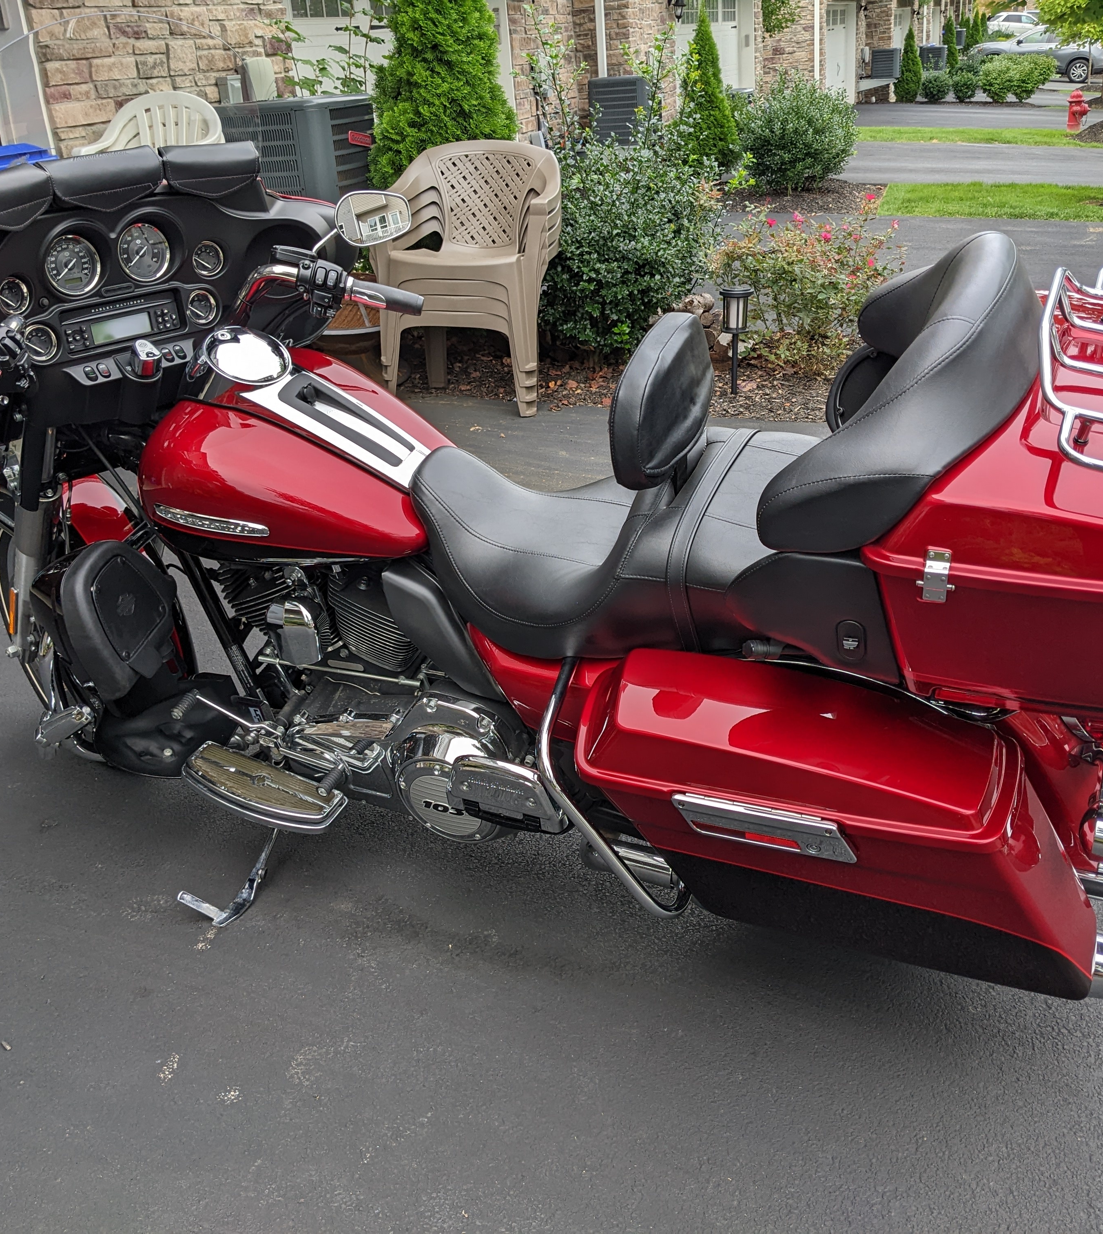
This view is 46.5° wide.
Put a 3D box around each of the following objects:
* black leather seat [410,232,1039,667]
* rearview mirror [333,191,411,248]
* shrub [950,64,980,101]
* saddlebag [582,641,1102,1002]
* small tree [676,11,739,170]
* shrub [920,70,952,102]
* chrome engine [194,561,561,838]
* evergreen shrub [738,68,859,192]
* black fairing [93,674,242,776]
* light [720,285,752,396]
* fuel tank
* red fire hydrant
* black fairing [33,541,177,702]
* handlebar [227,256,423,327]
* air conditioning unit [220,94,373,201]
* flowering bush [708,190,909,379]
[{"bbox_3d":[0.201,-0.276,1.872,0.910,0.615,0.550,10,41,21],"label":"black leather seat"},{"bbox_3d":[-0.327,-0.725,2.340,0.142,0.100,0.045,-14,23,-22],"label":"rearview mirror"},{"bbox_3d":[11.707,-15.070,36.300,0.840,0.900,0.840,-5,22,0],"label":"shrub"},{"bbox_3d":[0.416,0.278,1.825,0.700,0.360,0.255,10,41,21],"label":"saddlebag"},{"bbox_3d":[1.972,-6.693,16.200,0.830,1.950,0.830,-5,22,0],"label":"small tree"},{"bbox_3d":[9.284,-12.824,31.000,0.800,0.800,0.800,-5,22,0],"label":"shrub"},{"bbox_3d":[-0.291,0.103,2.400,0.600,0.460,0.420,8,34,21],"label":"chrome engine"},{"bbox_3d":[2.219,-4.392,11.600,1.100,1.020,1.100,-5,22,0],"label":"evergreen shrub"},{"bbox_3d":[-0.733,0.205,2.450,0.240,0.170,0.190,8,34,21],"label":"black fairing"},{"bbox_3d":[0.721,-1.079,5.000,0.130,0.390,0.130,-5,22,0],"label":"light"},{"bbox_3d":[-0.385,-0.275,2.183,0.550,0.315,0.370,10,41,21],"label":"fuel tank"},{"bbox_3d":[9.662,-9.262,23.500,0.400,0.750,0.380,4,24,21],"label":"red fire hydrant"},{"bbox_3d":[-0.790,0.010,2.270,0.210,0.280,0.200,8,34,21],"label":"black fairing"},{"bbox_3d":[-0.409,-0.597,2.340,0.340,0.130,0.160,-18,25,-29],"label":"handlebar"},{"bbox_3d":[-1.483,-2.726,7.743,0.680,0.680,0.680,4,24,22],"label":"air conditioning unit"},{"bbox_3d":[1.166,-1.515,5.850,0.880,0.820,0.850,-5,22,0],"label":"flowering bush"}]

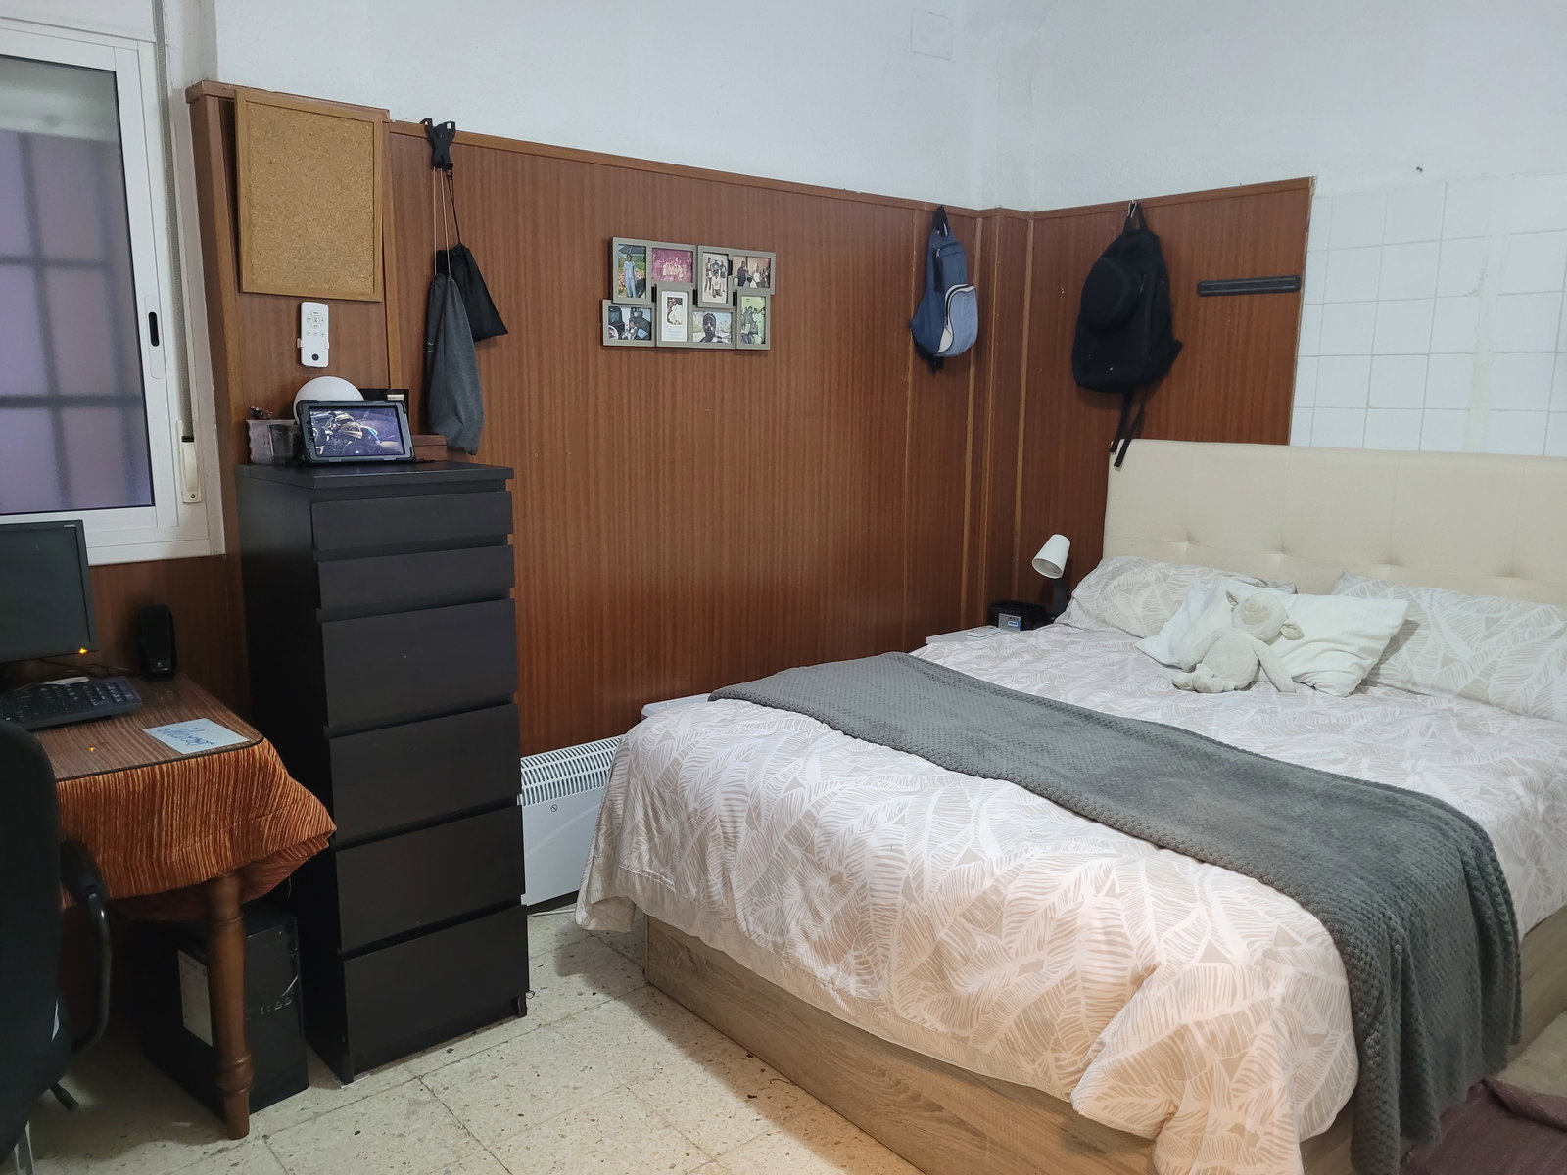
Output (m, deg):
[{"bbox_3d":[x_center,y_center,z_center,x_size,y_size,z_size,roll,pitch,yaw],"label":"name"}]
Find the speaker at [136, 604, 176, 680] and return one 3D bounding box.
[{"bbox_3d":[-1.380,0.120,2.595,0.068,0.150,0.080,-8,12,-40],"label":"speaker"}]

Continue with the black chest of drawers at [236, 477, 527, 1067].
[{"bbox_3d":[-0.870,0.352,2.573,0.400,1.230,0.480,-7,12,-40],"label":"black chest of drawers"}]

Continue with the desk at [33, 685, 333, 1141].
[{"bbox_3d":[-1.513,0.659,2.126,1.060,0.760,0.700,-8,12,-40],"label":"desk"}]

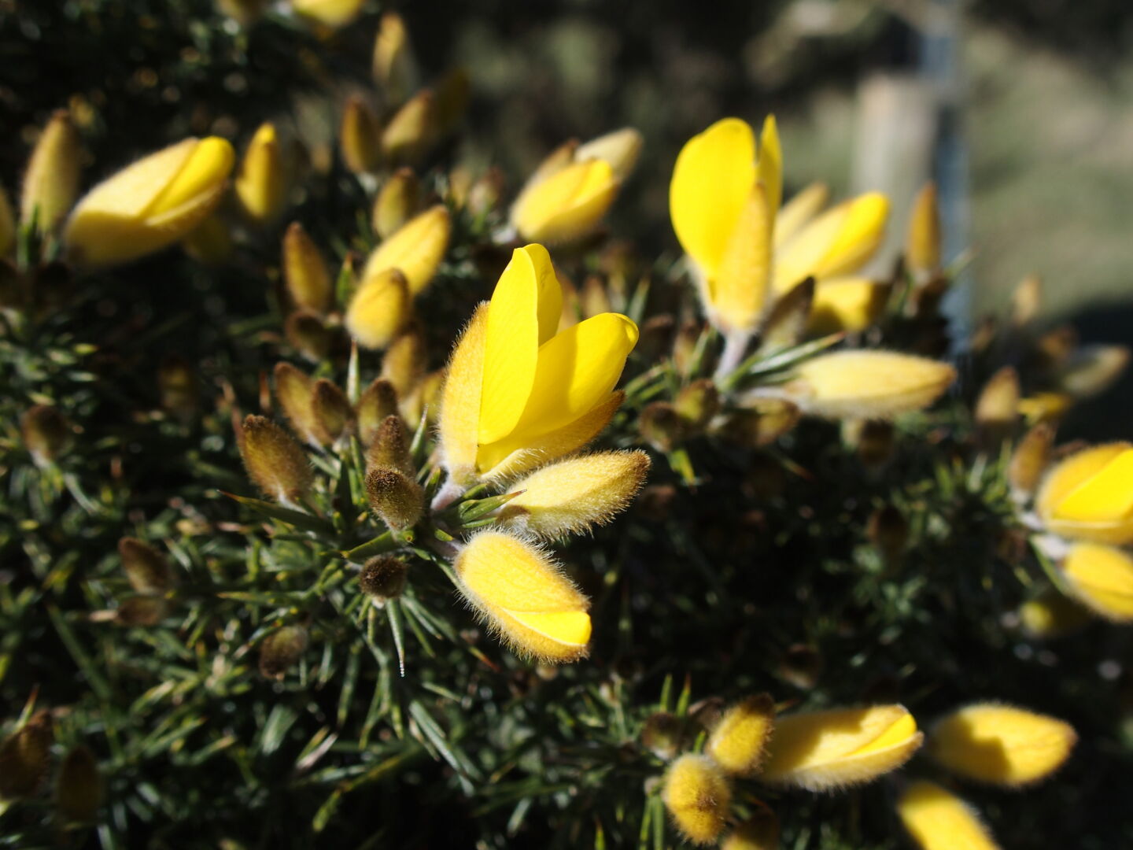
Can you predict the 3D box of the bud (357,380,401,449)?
[{"bbox_3d":[-0.017,-0.001,0.126,0.004,0.007,0.003,9,24,0],"label":"bud"}]

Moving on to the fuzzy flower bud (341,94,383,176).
[{"bbox_3d":[-0.026,-0.036,0.172,0.005,0.010,0.005,-8,9,0],"label":"fuzzy flower bud"}]

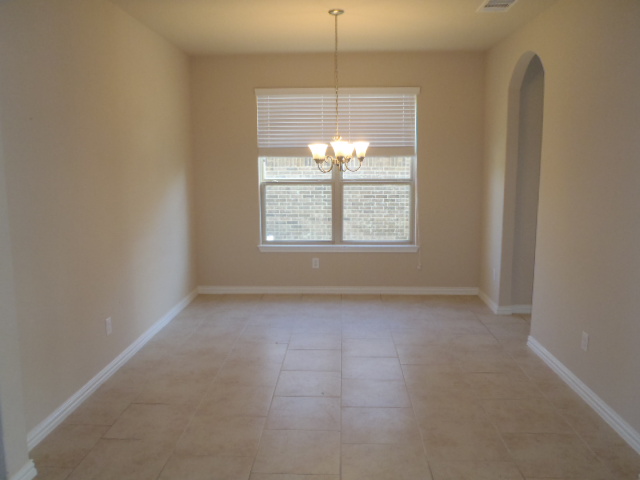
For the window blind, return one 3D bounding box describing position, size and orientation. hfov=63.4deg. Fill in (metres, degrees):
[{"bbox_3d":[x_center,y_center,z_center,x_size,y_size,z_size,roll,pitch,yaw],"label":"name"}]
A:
[{"bbox_3d":[0.189,-1.313,5.783,1.788,0.752,0.086,0,9,2],"label":"window blind"}]

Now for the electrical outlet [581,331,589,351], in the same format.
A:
[{"bbox_3d":[1.721,0.660,3.373,0.011,0.117,0.073,0,9,2],"label":"electrical outlet"}]

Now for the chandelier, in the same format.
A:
[{"bbox_3d":[0.139,-1.183,4.190,0.522,1.263,0.522,0,9,2],"label":"chandelier"}]

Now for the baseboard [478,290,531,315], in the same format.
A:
[{"bbox_3d":[1.987,0.655,5.620,0.360,0.105,0.751,0,9,2],"label":"baseboard"}]

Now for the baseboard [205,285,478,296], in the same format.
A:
[{"bbox_3d":[0.194,0.596,6.074,3.281,0.105,0.021,0,9,2],"label":"baseboard"}]

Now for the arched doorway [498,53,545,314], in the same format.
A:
[{"bbox_3d":[1.859,-0.385,4.620,0.161,2.462,0.881,0,9,2],"label":"arched doorway"}]

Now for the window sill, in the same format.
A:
[{"bbox_3d":[0.207,0.102,6.012,1.844,0.075,0.107,0,9,2],"label":"window sill"}]

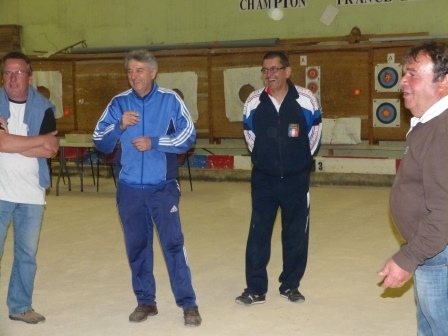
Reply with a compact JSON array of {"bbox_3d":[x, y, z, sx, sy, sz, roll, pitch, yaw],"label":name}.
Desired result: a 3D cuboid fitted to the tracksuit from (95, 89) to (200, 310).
[{"bbox_3d":[-0.504,0.166,5.283,0.620,1.430,0.370,0,6,14],"label":"tracksuit"}]

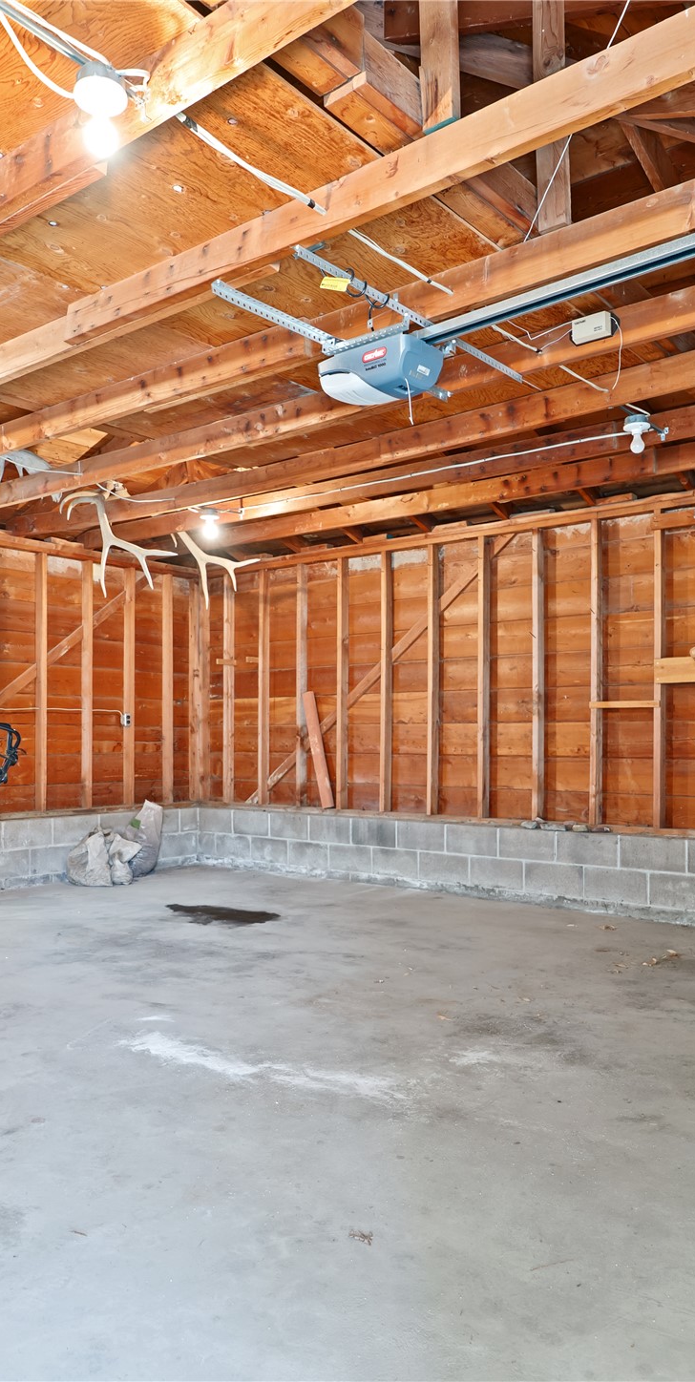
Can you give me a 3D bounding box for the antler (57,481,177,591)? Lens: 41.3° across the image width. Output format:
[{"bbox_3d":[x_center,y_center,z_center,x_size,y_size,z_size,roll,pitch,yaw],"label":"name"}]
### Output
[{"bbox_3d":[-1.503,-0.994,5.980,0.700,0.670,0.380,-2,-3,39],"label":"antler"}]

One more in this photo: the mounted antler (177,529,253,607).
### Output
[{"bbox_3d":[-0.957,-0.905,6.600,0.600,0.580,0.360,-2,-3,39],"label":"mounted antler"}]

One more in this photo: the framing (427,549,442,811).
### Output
[{"bbox_3d":[0.618,-0.089,6.571,0.040,1.938,0.090,-2,-3,39],"label":"framing"}]

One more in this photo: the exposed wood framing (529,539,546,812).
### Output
[{"bbox_3d":[1.259,-0.101,6.081,0.040,1.906,0.090,-2,-3,39],"label":"exposed wood framing"}]

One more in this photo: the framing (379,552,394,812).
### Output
[{"bbox_3d":[0.290,-0.071,6.821,0.040,1.933,0.090,-2,-3,39],"label":"framing"}]

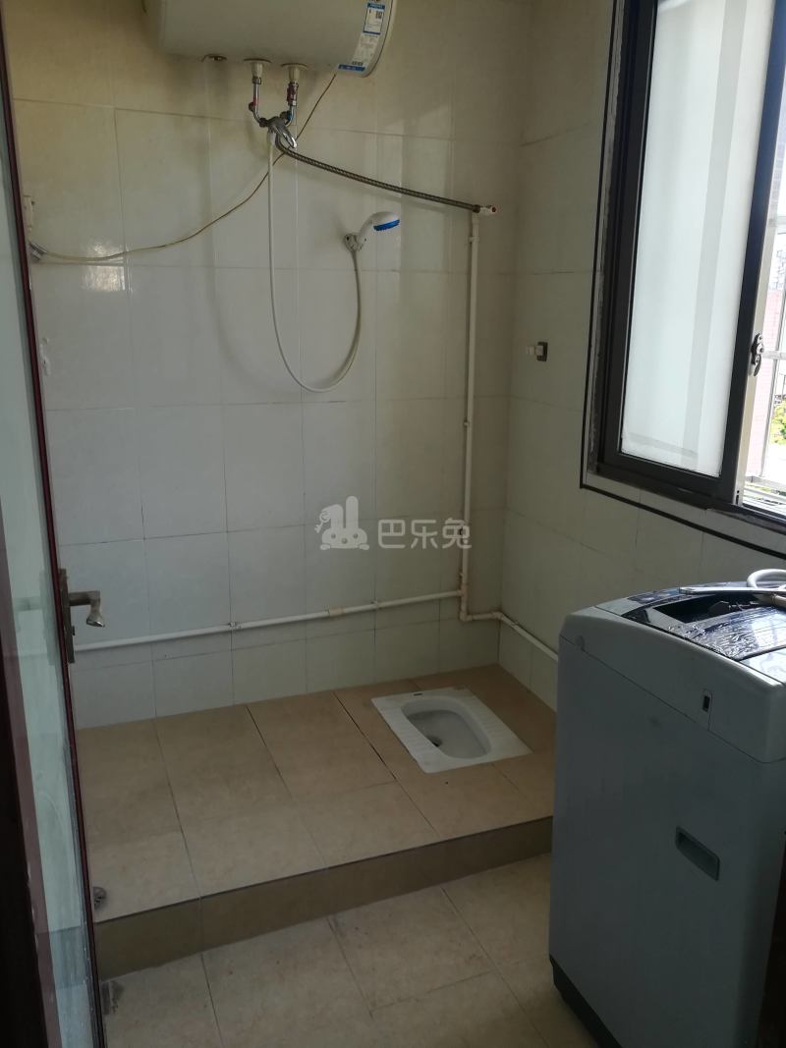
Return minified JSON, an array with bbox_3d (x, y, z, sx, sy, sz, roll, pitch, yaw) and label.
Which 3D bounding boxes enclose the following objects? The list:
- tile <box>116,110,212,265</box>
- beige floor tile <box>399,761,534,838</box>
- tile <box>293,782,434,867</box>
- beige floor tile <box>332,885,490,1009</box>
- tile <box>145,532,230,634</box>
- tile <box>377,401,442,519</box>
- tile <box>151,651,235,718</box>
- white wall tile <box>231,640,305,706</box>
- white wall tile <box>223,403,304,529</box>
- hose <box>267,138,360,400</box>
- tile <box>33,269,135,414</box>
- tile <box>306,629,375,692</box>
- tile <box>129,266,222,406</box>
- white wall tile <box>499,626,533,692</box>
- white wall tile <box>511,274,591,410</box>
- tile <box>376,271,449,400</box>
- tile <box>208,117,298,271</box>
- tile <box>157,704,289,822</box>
[{"bbox_3d":[-0.637,-0.935,2.213,0.251,0.399,0.010,-5,15,-21],"label":"tile"},{"bbox_3d":[0.198,0.752,2.158,0.294,0.010,0.281,-5,15,-21],"label":"beige floor tile"},{"bbox_3d":[-0.069,0.772,2.023,0.297,0.012,0.280,-5,16,-22],"label":"tile"},{"bbox_3d":[0.034,0.974,1.824,0.297,0.010,0.283,-5,15,-21],"label":"beige floor tile"},{"bbox_3d":[-0.645,0.229,2.505,0.251,0.399,0.010,-5,15,-21],"label":"tile"},{"bbox_3d":[0.058,-0.222,2.680,0.251,0.399,0.010,-5,15,-21],"label":"tile"},{"bbox_3d":[-0.650,0.524,2.583,0.252,0.206,0.010,-5,15,-21],"label":"tile"},{"bbox_3d":[-0.412,0.497,2.641,0.250,0.199,0.012,-5,16,-22],"label":"white wall tile"},{"bbox_3d":[-0.406,-0.178,2.464,0.250,0.399,0.012,-5,16,-22],"label":"white wall tile"},{"bbox_3d":[-0.218,-0.746,2.322,0.312,0.709,0.151,-5,15,-21],"label":"hose"},{"bbox_3d":[-0.873,-0.524,2.219,0.252,0.400,0.010,-5,15,-21],"label":"tile"},{"bbox_3d":[-0.182,0.482,2.766,0.252,0.206,0.010,-5,15,-21],"label":"tile"},{"bbox_3d":[-0.634,-0.542,2.271,0.250,0.399,0.012,-5,16,-22],"label":"tile"},{"bbox_3d":[0.448,0.455,2.849,0.012,0.192,0.240,-5,16,-22],"label":"white wall tile"},{"bbox_3d":[0.494,-0.585,2.508,0.010,0.400,0.464,-4,15,-19],"label":"white wall tile"},{"bbox_3d":[0.061,-0.610,2.583,0.251,0.399,0.010,-5,15,-21],"label":"tile"},{"bbox_3d":[-0.398,-0.950,2.261,0.250,0.399,0.012,-5,16,-22],"label":"tile"},{"bbox_3d":[-0.517,0.699,2.340,0.297,0.010,0.605,-5,15,-21],"label":"tile"}]

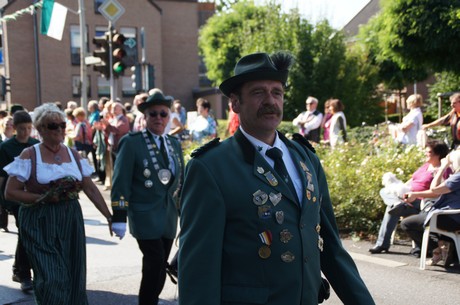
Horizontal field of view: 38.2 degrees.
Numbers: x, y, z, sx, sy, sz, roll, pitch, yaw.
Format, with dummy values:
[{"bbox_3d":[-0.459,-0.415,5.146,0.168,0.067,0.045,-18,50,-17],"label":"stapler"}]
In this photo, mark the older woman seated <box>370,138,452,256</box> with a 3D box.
[{"bbox_3d":[2.008,0.485,7.400,0.930,1.200,0.500,-3,4,-16],"label":"older woman seated"}]

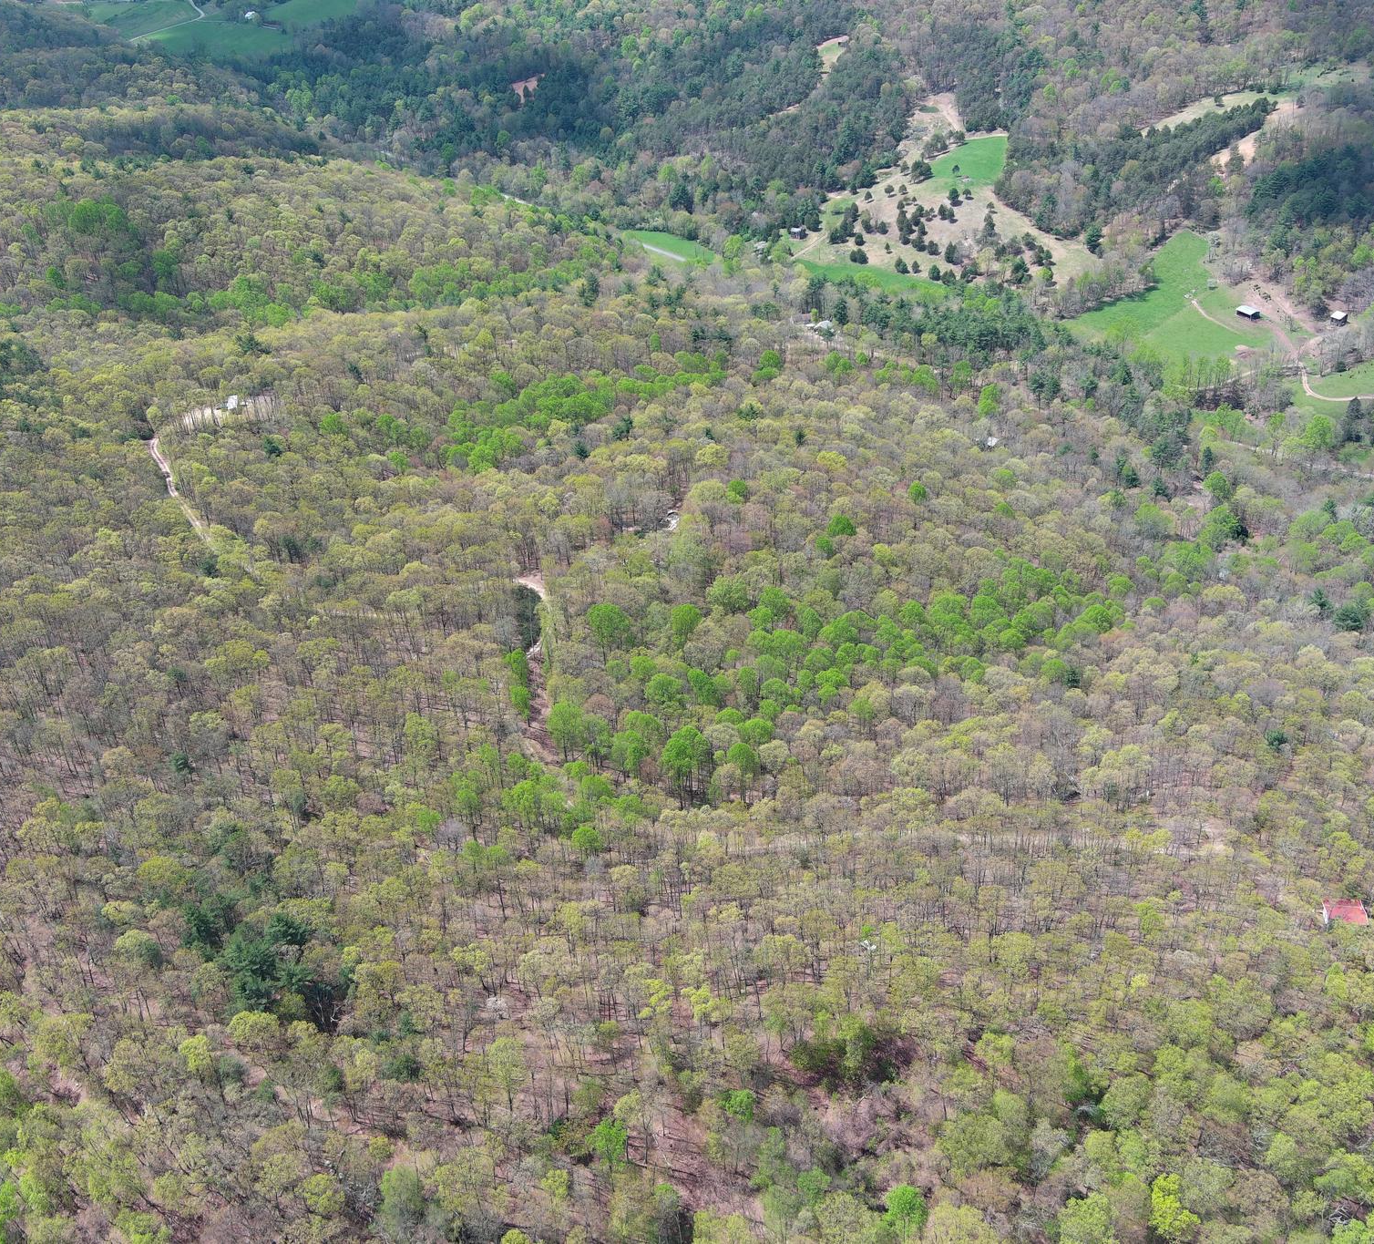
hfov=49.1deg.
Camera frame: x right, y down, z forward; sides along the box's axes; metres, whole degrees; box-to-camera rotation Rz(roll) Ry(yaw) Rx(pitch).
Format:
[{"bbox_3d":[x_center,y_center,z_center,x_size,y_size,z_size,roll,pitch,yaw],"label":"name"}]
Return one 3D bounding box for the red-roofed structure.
[{"bbox_3d":[122.510,54.520,281.230,7.200,4.300,6.400,1,35,1],"label":"red-roofed structure"}]

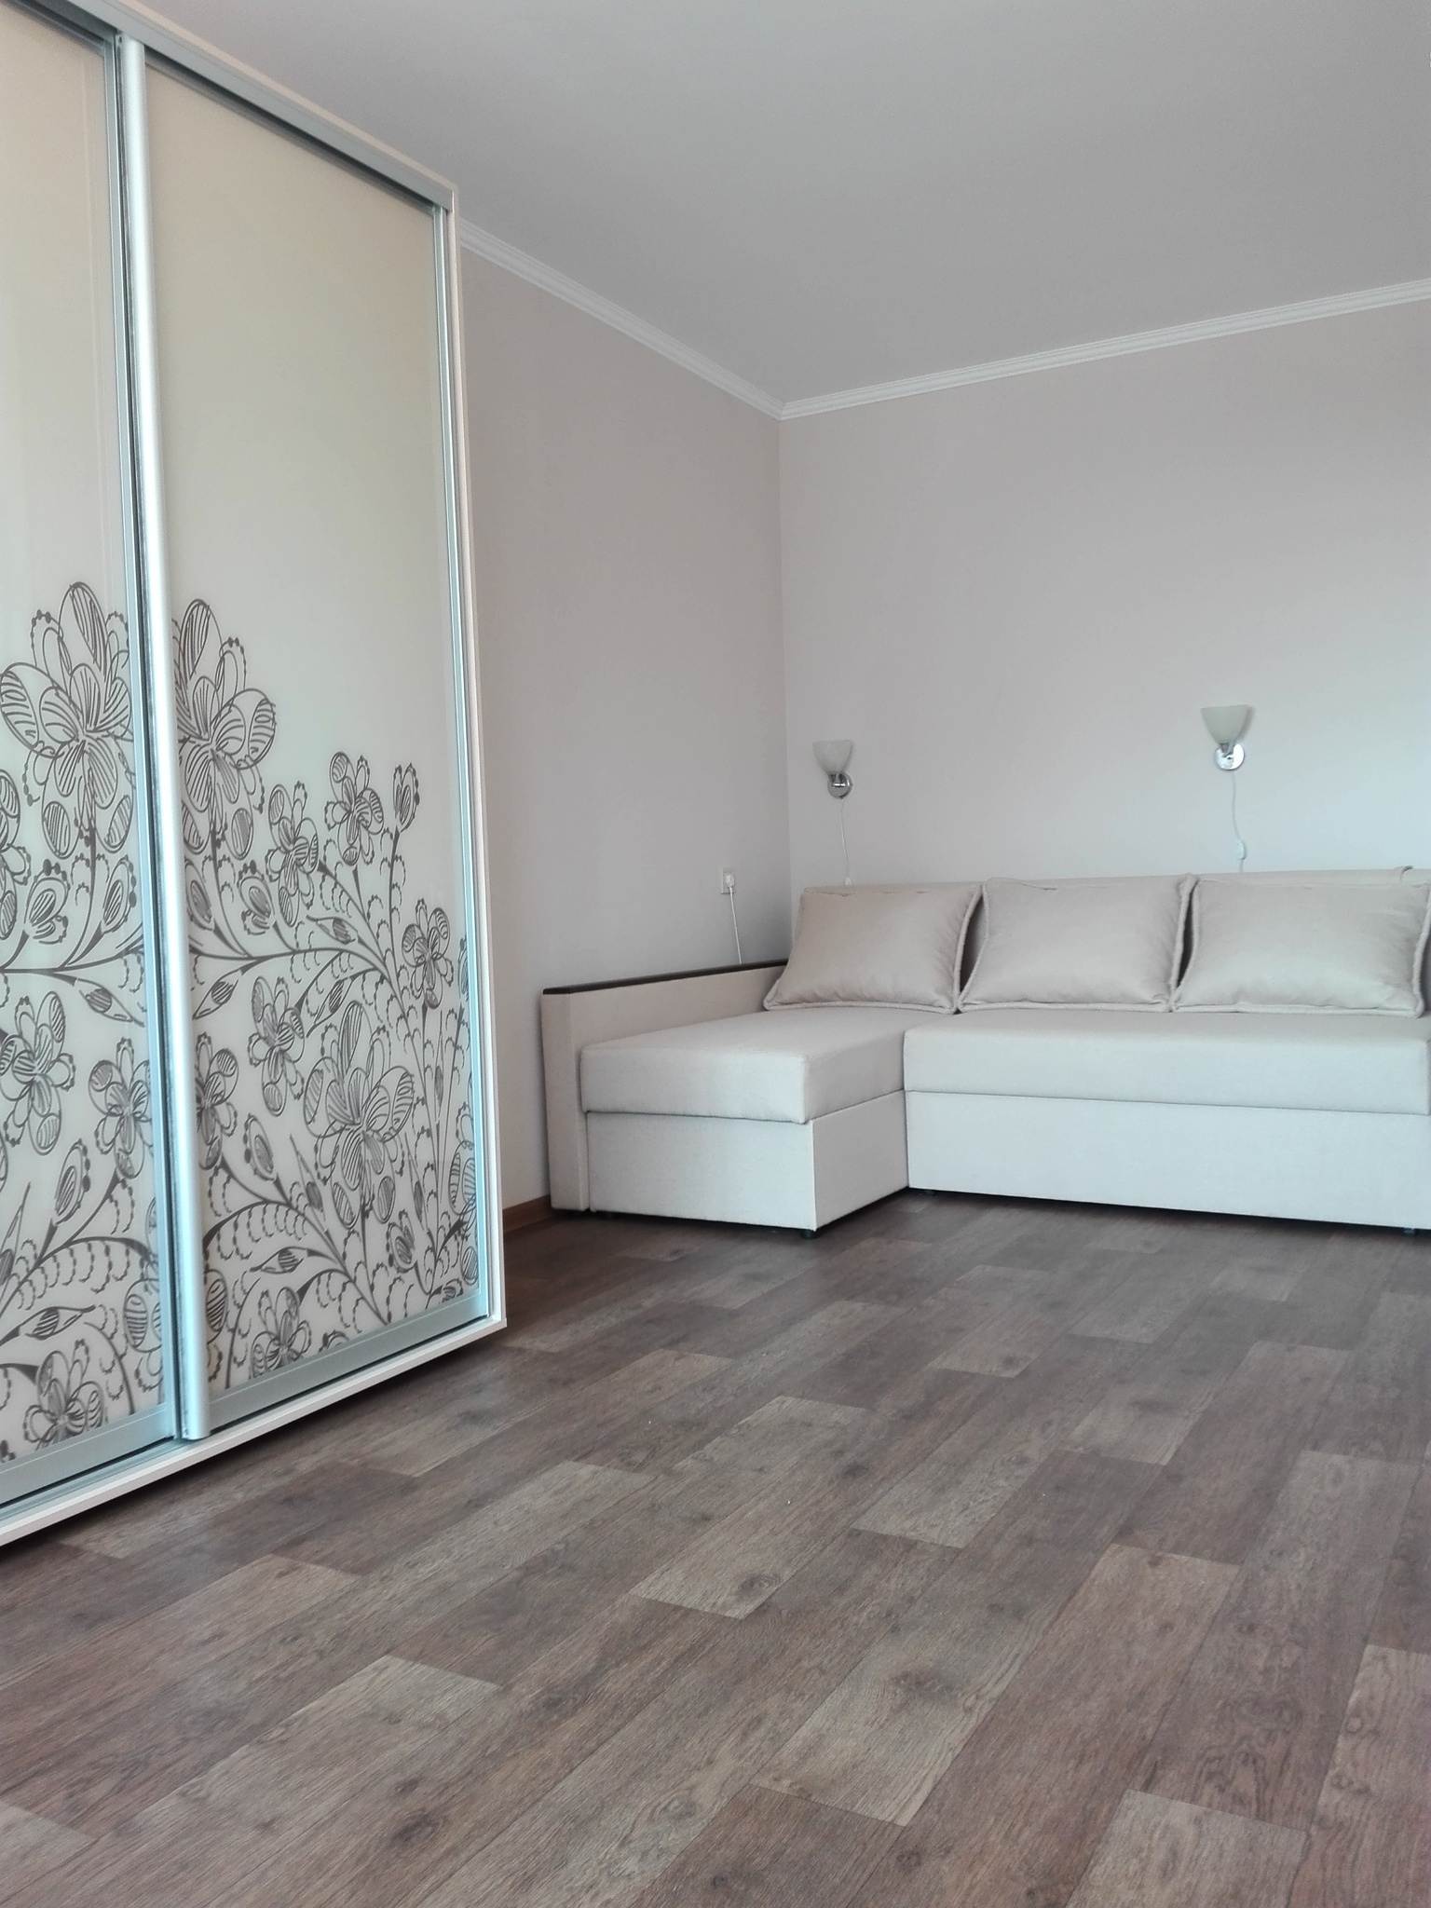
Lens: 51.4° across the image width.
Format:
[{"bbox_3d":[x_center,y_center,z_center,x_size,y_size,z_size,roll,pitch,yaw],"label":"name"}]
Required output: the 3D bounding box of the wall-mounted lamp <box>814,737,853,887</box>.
[{"bbox_3d":[0.401,-0.491,5.184,0.145,0.503,0.150,0,4,30],"label":"wall-mounted lamp"}]

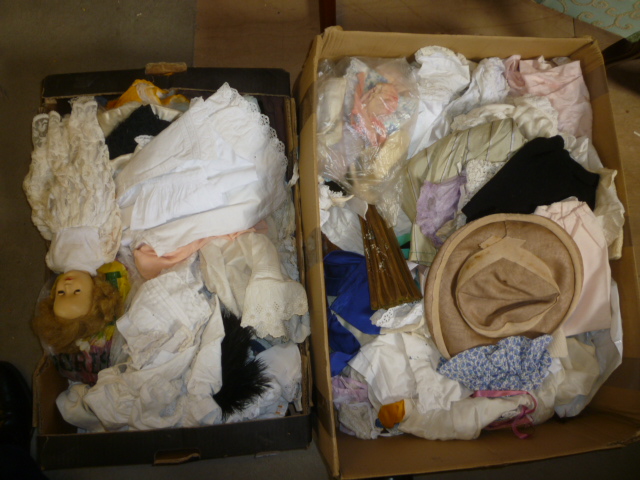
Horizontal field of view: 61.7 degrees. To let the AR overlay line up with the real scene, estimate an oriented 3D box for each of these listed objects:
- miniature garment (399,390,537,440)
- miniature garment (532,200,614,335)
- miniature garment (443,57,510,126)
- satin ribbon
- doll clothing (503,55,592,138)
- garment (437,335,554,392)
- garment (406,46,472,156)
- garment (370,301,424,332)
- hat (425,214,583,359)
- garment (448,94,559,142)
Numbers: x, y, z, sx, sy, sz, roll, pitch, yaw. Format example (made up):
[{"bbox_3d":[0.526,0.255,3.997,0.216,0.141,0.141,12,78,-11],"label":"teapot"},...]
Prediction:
[{"bbox_3d":[0.248,0.296,0.908,0.214,0.050,0.069,-7,83,-7],"label":"miniature garment"},{"bbox_3d":[0.456,0.050,0.964,0.133,0.050,0.235,6,81,-5],"label":"miniature garment"},{"bbox_3d":[0.290,-0.274,0.988,0.068,0.045,0.137,40,80,1],"label":"miniature garment"},{"bbox_3d":[0.315,0.296,0.910,0.103,0.035,0.077,11,81,-4],"label":"satin ribbon"},{"bbox_3d":[0.423,-0.265,1.006,0.153,0.060,0.149,6,81,-5],"label":"doll clothing"},{"bbox_3d":[0.293,0.208,0.895,0.186,0.045,0.088,-7,83,-7],"label":"garment"},{"bbox_3d":[0.216,-0.251,0.978,0.082,0.050,0.185,18,81,-3],"label":"garment"},{"bbox_3d":[0.134,0.131,0.915,0.094,0.030,0.057,-7,83,-7],"label":"garment"},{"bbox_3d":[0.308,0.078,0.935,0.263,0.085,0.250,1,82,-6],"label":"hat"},{"bbox_3d":[0.339,-0.225,0.987,0.190,0.050,0.072,-9,83,-7],"label":"garment"}]

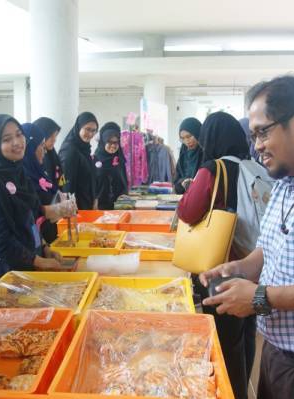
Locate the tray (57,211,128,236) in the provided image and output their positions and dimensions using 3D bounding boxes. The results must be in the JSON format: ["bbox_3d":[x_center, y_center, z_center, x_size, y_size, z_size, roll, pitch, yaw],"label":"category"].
[{"bbox_3d":[-0.403,0.196,3.445,0.426,0.105,0.522,1,7,3],"label":"tray"}]

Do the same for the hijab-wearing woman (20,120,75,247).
[{"bbox_3d":[-0.647,0.277,2.974,0.450,1.540,0.450,1,7,7],"label":"hijab-wearing woman"}]

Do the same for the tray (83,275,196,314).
[{"bbox_3d":[-0.019,0.426,1.817,0.414,0.075,0.510,1,7,1],"label":"tray"}]

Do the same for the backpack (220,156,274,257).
[{"bbox_3d":[0.526,0.039,2.200,0.250,0.460,0.300,4,8,30],"label":"backpack"}]

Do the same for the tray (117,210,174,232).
[{"bbox_3d":[0.005,0.195,3.476,0.396,0.105,0.522,1,7,3],"label":"tray"}]

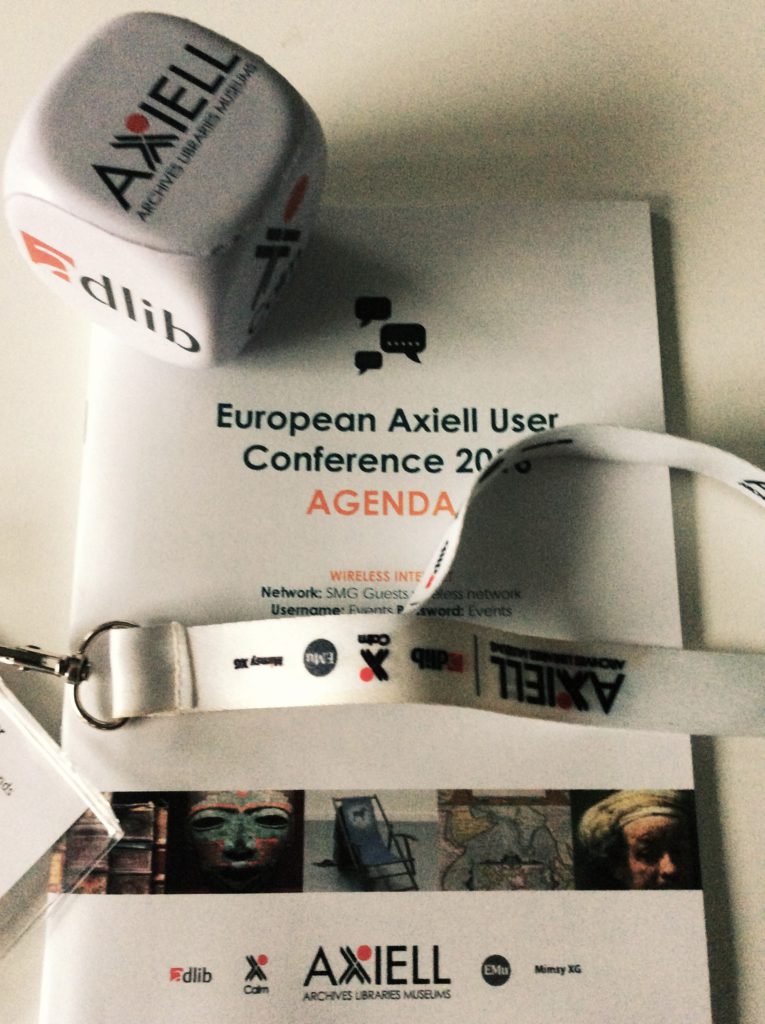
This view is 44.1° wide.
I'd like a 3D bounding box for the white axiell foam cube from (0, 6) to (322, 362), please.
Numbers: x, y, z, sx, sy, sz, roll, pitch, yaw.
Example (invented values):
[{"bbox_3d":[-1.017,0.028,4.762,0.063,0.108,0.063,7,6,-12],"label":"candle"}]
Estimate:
[{"bbox_3d":[-0.049,-0.072,0.219,0.060,0.060,0.060,27,73,2],"label":"white axiell foam cube"}]

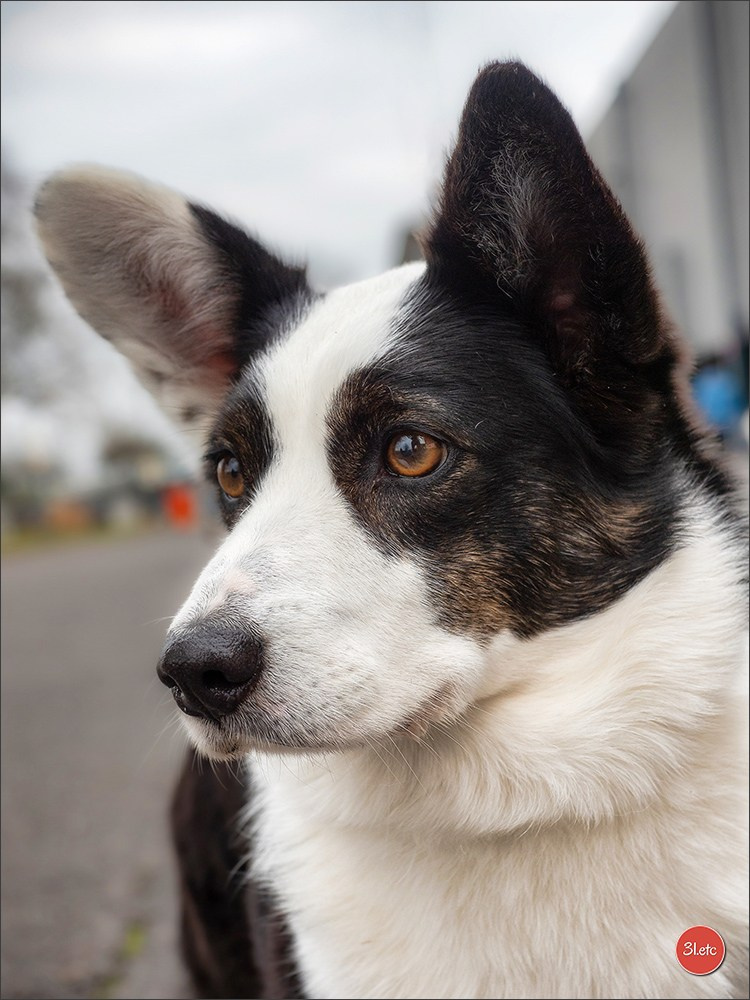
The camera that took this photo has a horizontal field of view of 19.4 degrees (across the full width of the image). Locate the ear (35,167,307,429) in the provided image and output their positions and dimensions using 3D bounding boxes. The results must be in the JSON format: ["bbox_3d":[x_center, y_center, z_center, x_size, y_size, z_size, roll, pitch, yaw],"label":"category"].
[{"bbox_3d":[-0.070,-0.073,0.750,0.064,0.100,0.042,-51,-13,22],"label":"ear"}]

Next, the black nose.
[{"bbox_3d":[-0.046,0.049,0.622,0.033,0.027,0.025,-5,0,34],"label":"black nose"}]

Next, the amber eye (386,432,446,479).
[{"bbox_3d":[0.012,-0.013,0.662,0.019,0.015,0.011,-5,0,21],"label":"amber eye"}]

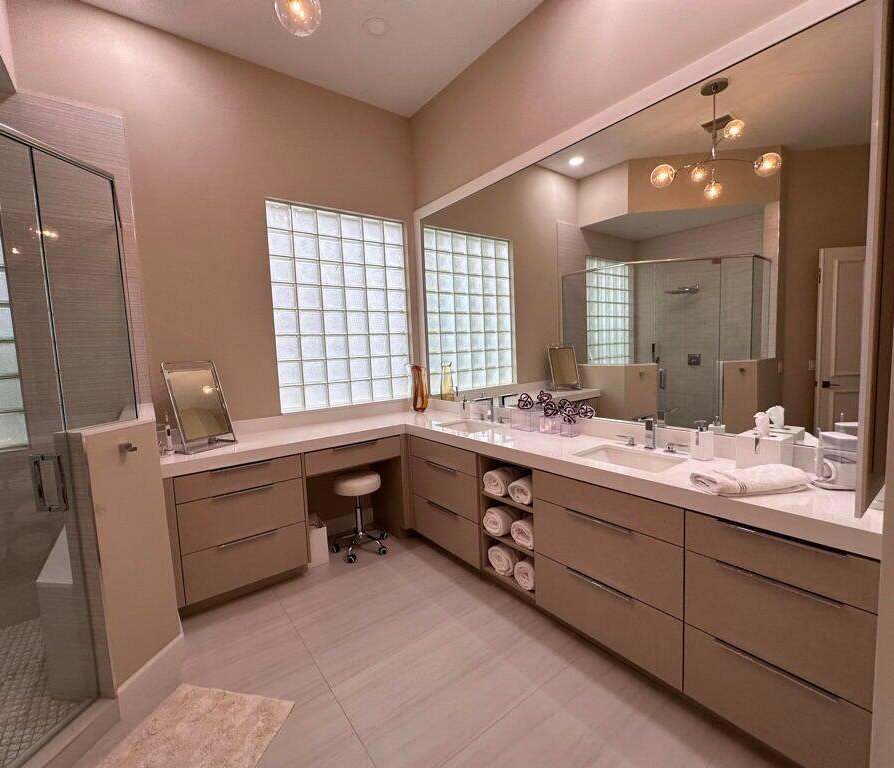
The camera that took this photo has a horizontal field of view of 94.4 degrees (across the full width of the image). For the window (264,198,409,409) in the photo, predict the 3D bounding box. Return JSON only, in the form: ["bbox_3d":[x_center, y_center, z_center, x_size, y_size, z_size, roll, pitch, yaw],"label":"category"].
[{"bbox_3d":[-0.851,-0.621,3.527,1.220,1.620,0.100,-6,6,-37],"label":"window"}]

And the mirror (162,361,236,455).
[{"bbox_3d":[-1.574,0.128,2.647,0.200,0.545,0.320,0,6,30],"label":"mirror"}]

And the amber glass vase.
[{"bbox_3d":[-0.255,0.046,3.704,0.150,0.420,0.145,-2,5,0],"label":"amber glass vase"}]

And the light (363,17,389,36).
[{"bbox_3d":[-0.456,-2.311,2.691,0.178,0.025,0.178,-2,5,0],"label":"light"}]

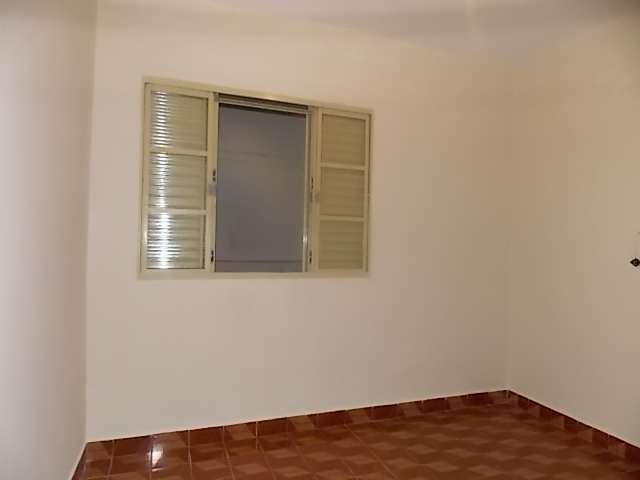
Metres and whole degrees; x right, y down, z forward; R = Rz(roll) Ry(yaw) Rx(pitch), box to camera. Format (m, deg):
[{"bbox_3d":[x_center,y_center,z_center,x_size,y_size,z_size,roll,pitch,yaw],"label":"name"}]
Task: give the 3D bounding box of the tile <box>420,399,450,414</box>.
[{"bbox_3d":[0.836,1.215,3.113,0.200,0.096,0.013,1,-1,-20],"label":"tile"}]

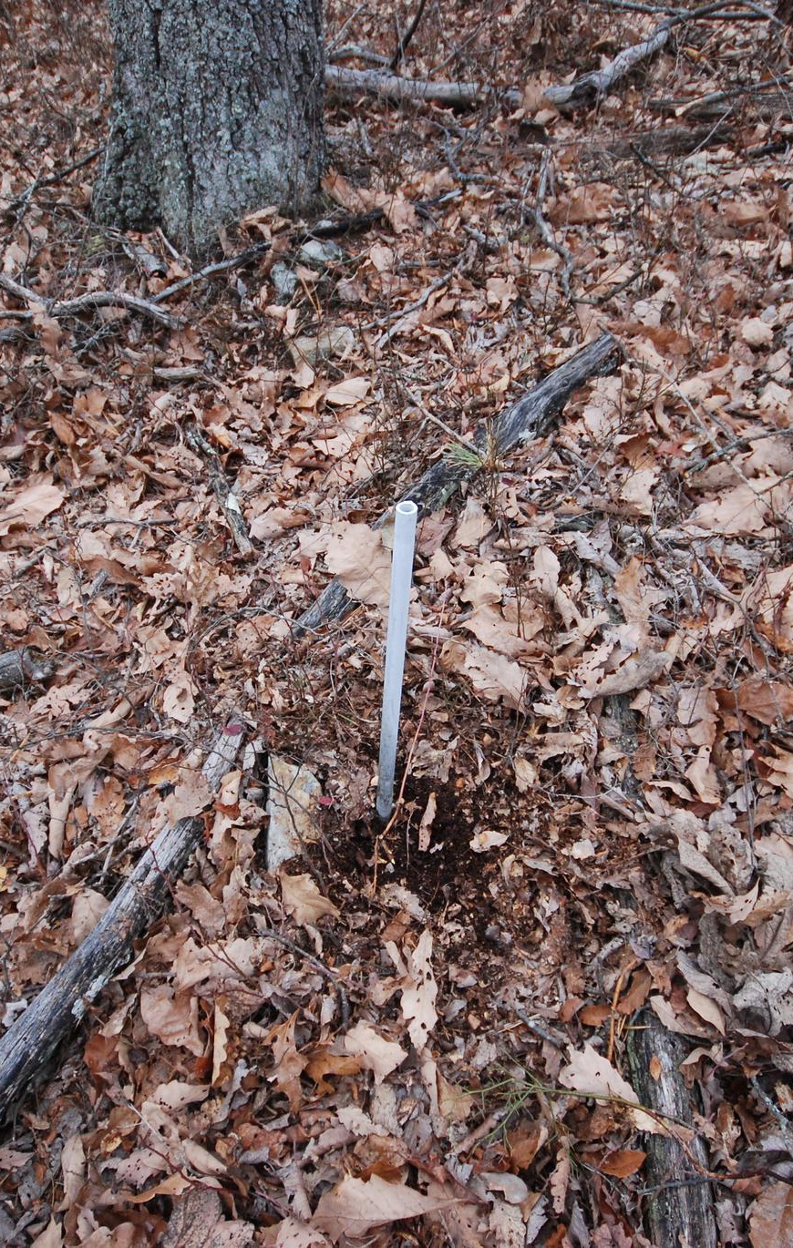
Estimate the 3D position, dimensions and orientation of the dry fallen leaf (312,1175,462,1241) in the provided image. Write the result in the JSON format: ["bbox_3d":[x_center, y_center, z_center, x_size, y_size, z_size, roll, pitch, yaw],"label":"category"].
[{"bbox_3d":[-0.013,0.679,0.905,0.170,0.030,0.068,-4,48,-8],"label":"dry fallen leaf"}]

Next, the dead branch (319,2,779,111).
[{"bbox_3d":[0.836,-2.530,3.443,2.450,0.320,0.660,-13,50,-16],"label":"dead branch"}]

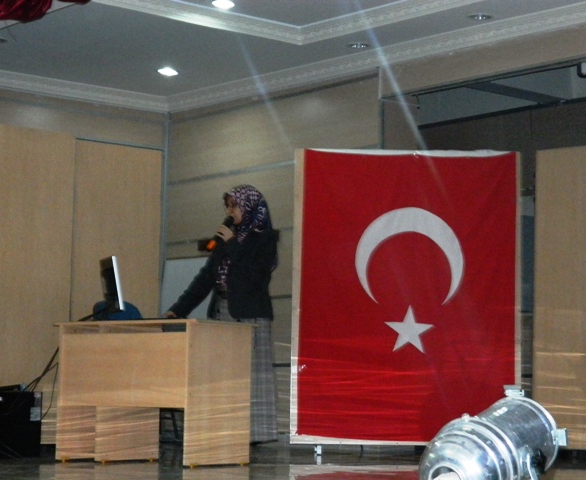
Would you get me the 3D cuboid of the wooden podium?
[{"bbox_3d":[-0.749,0.830,8.445,0.973,0.759,0.588,-3,-7,34],"label":"wooden podium"}]

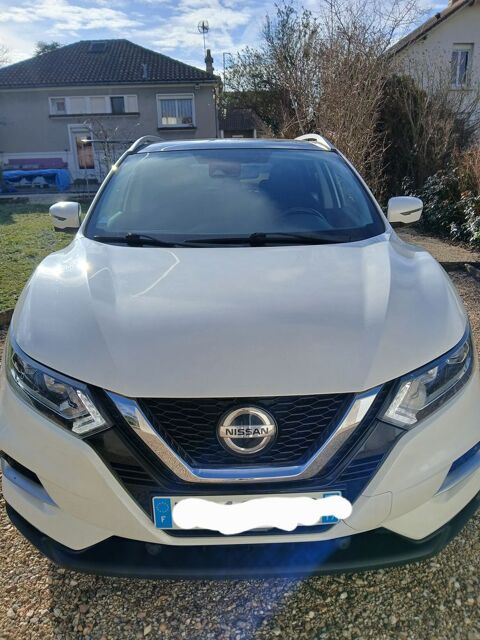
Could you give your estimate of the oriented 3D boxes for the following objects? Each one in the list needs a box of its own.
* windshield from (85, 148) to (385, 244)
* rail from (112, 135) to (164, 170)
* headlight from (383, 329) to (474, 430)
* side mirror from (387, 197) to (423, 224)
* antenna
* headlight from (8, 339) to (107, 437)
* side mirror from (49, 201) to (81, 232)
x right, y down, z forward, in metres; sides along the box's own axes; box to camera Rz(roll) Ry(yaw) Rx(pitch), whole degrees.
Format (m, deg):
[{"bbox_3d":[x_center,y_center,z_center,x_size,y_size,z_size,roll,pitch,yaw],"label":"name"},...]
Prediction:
[{"bbox_3d":[-0.005,-0.660,2.509,1.410,0.130,1.030,-2,44,0],"label":"windshield"},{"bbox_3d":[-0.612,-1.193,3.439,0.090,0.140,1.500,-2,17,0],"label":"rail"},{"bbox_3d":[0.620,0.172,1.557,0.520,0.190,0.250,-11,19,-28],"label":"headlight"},{"bbox_3d":[0.922,-0.605,2.660,0.205,0.170,0.140,-2,17,0],"label":"side mirror"},{"bbox_3d":[-1.521,-11.500,19.500,0.460,1.200,0.600,-2,17,0],"label":"antenna"},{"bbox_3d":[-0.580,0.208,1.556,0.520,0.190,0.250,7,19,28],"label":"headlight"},{"bbox_3d":[-0.928,-0.566,2.655,0.205,0.170,0.140,-2,17,0],"label":"side mirror"}]

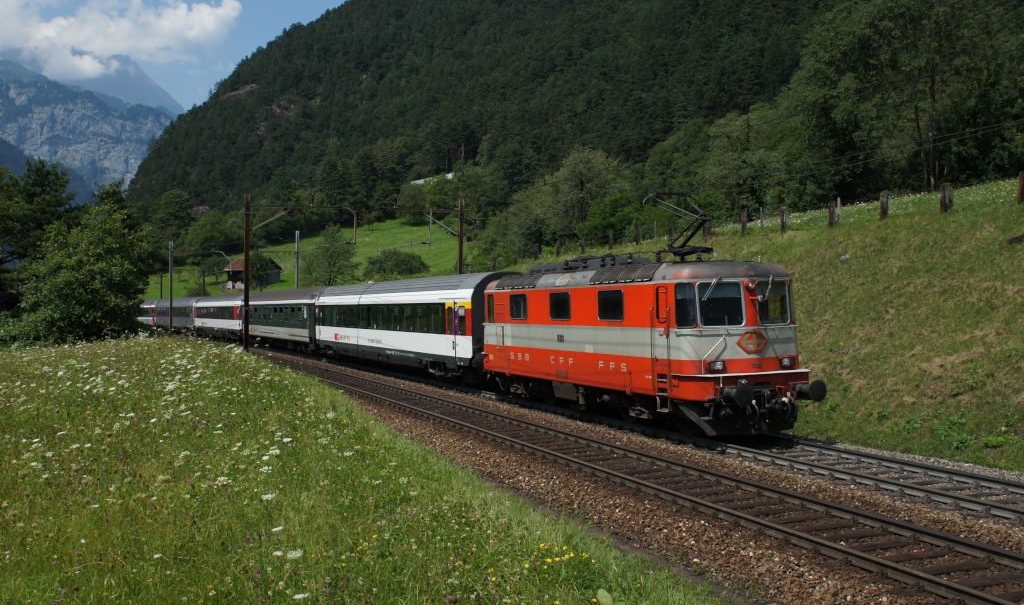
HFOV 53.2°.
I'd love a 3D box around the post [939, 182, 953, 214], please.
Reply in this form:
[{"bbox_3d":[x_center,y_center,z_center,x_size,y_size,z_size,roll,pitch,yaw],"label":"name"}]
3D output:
[{"bbox_3d":[12.946,-3.091,30.500,0.270,0.950,0.250,0,0,-21],"label":"post"}]

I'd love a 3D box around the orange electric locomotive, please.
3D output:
[{"bbox_3d":[2.605,0.309,26.973,2.950,5.200,14.900,-1,0,-21],"label":"orange electric locomotive"}]

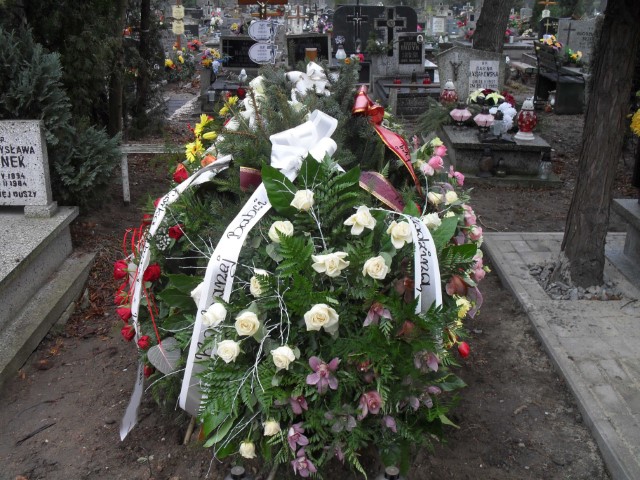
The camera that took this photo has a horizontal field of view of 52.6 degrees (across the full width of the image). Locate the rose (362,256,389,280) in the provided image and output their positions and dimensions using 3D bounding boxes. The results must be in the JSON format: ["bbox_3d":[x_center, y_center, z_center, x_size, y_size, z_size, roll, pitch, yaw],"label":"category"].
[{"bbox_3d":[0.167,0.087,1.970,0.076,0.074,0.062,-3,5,-8],"label":"rose"}]

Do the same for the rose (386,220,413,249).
[{"bbox_3d":[0.278,-0.019,2.250,0.094,0.094,0.080,-2,10,-5],"label":"rose"}]

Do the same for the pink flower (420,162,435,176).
[{"bbox_3d":[0.445,-0.292,2.680,0.058,0.056,0.055,-10,11,-23],"label":"pink flower"}]

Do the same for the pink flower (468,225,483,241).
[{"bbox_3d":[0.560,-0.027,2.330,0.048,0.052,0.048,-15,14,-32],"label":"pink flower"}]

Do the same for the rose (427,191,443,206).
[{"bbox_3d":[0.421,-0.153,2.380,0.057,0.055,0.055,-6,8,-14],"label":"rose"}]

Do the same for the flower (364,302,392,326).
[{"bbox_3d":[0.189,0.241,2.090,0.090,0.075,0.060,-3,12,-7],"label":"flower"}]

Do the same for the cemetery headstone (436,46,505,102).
[{"bbox_3d":[1.615,-1.690,6.965,0.710,0.700,0.150,2,22,5],"label":"cemetery headstone"}]

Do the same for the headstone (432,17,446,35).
[{"bbox_3d":[2.678,-4.784,14.500,0.330,0.460,0.160,0,22,0],"label":"headstone"}]

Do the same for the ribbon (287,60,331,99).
[{"bbox_3d":[-0.051,-0.714,2.880,0.190,0.165,0.120,0,22,0],"label":"ribbon"}]

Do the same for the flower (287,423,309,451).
[{"bbox_3d":[-0.074,0.644,2.120,0.074,0.090,0.055,0,22,0],"label":"flower"}]

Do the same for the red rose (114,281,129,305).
[{"bbox_3d":[-0.751,0.203,2.450,0.058,0.076,0.058,10,13,23],"label":"red rose"}]

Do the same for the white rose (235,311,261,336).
[{"bbox_3d":[-0.218,0.253,1.950,0.077,0.075,0.060,3,8,8],"label":"white rose"}]

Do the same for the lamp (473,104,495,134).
[{"bbox_3d":[1.429,-1.046,5.665,0.185,0.255,0.185,0,22,0],"label":"lamp"}]

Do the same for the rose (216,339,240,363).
[{"bbox_3d":[-0.276,0.335,1.950,0.073,0.072,0.060,3,5,8],"label":"rose"}]

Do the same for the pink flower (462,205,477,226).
[{"bbox_3d":[0.582,-0.095,2.520,0.060,0.082,0.060,-12,12,-28],"label":"pink flower"}]

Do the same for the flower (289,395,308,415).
[{"bbox_3d":[-0.067,0.534,2.100,0.058,0.062,0.050,-2,22,-5],"label":"flower"}]

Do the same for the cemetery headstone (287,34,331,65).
[{"bbox_3d":[-0.162,-2.658,9.100,0.630,0.480,0.130,0,22,0],"label":"cemetery headstone"}]

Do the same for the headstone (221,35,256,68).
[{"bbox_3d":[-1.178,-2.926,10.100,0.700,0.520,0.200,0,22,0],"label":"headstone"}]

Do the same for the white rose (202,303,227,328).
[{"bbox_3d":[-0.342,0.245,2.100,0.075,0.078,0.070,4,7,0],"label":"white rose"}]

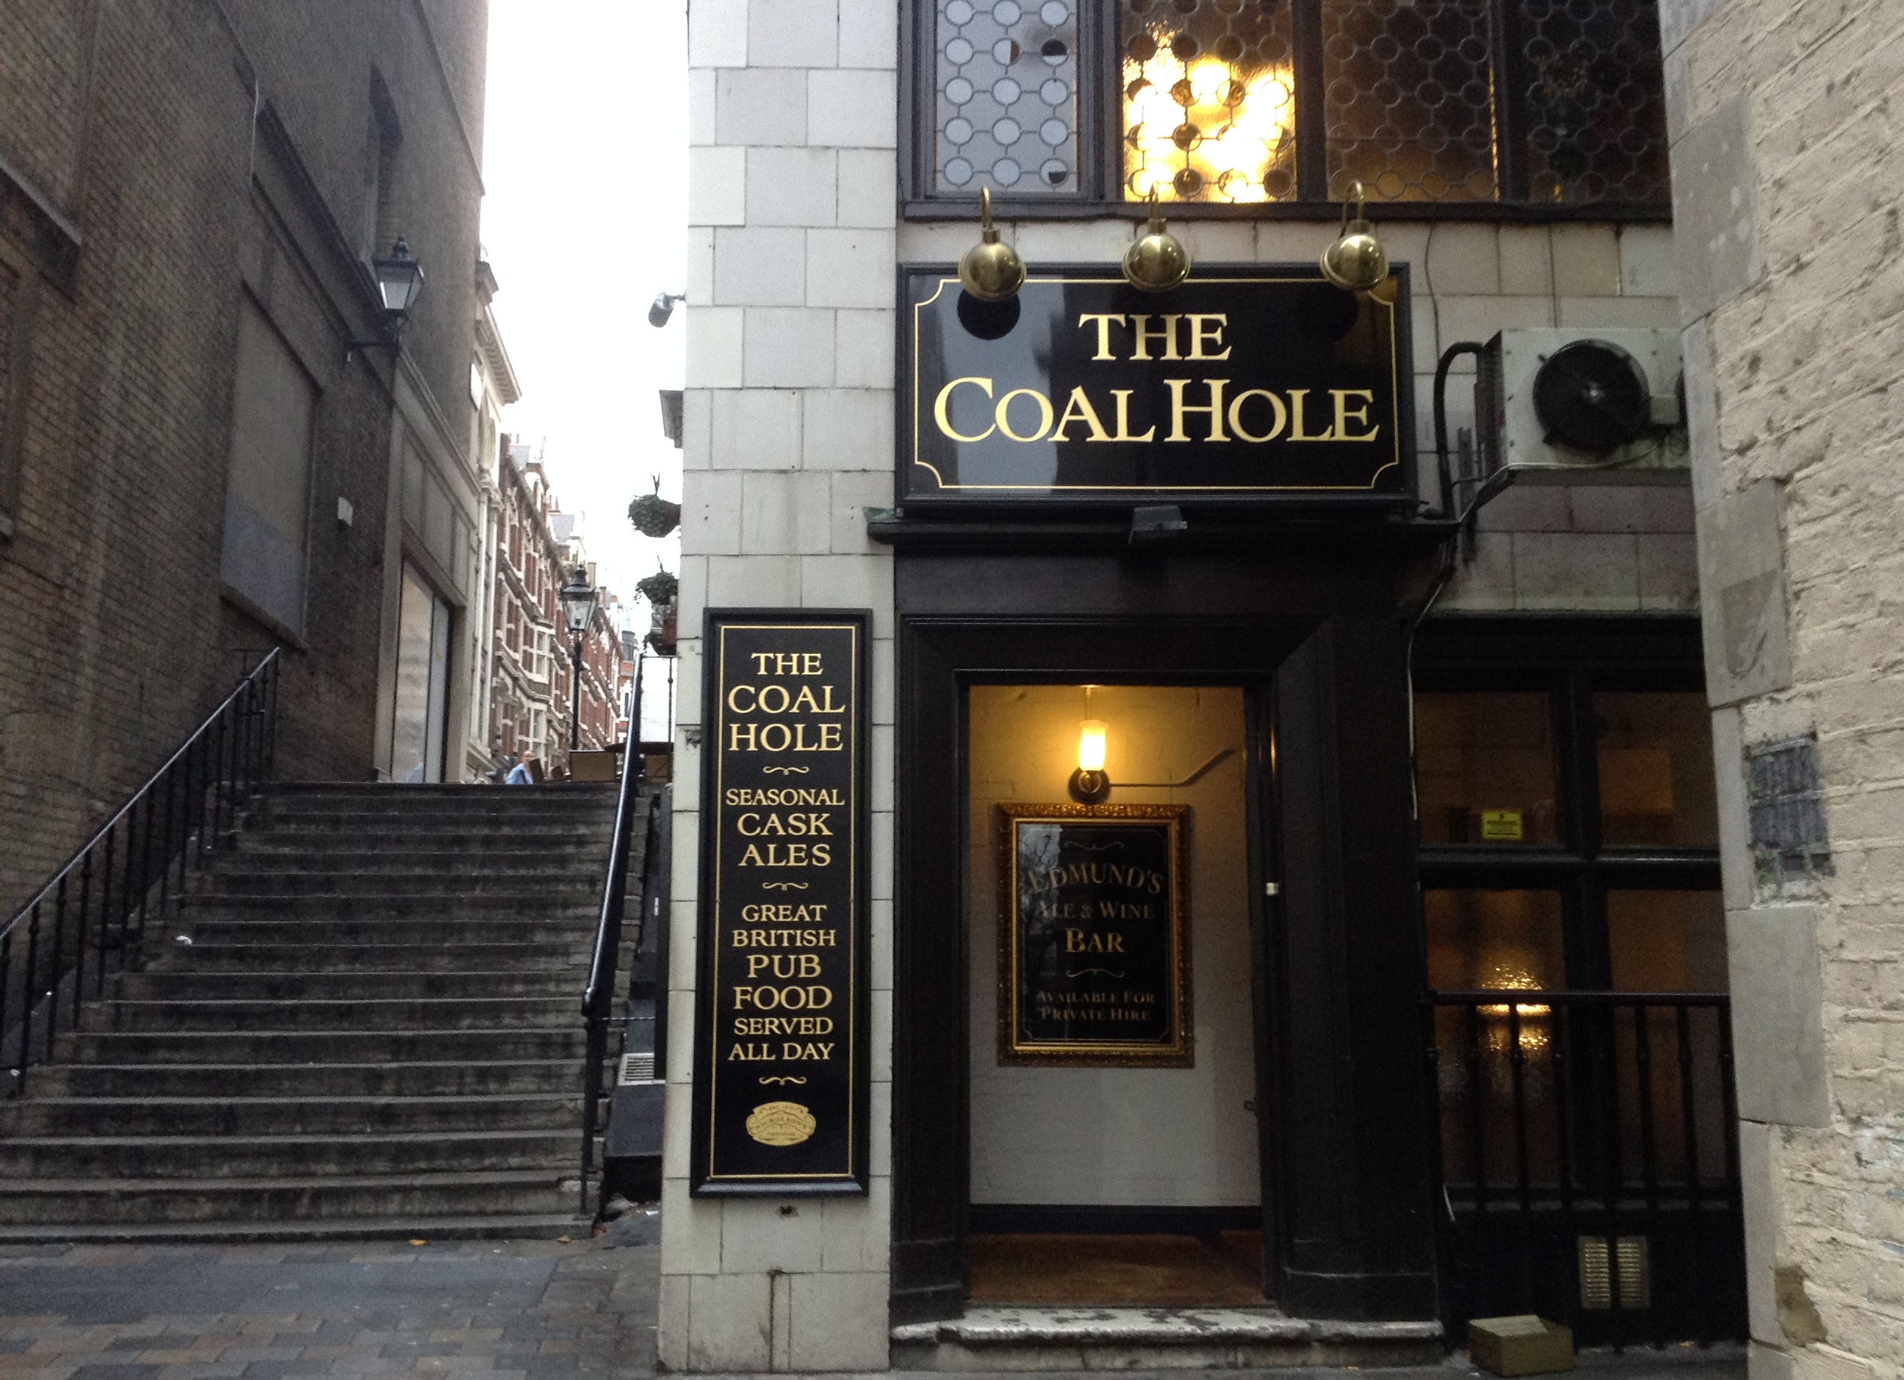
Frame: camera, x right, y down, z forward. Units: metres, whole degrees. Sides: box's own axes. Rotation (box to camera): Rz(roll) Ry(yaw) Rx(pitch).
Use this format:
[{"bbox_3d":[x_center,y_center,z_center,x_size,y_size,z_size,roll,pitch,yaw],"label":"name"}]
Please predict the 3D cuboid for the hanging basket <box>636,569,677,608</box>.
[{"bbox_3d":[-3.002,-1.049,18.801,0.500,0.394,0.500,0,-9,0],"label":"hanging basket"}]

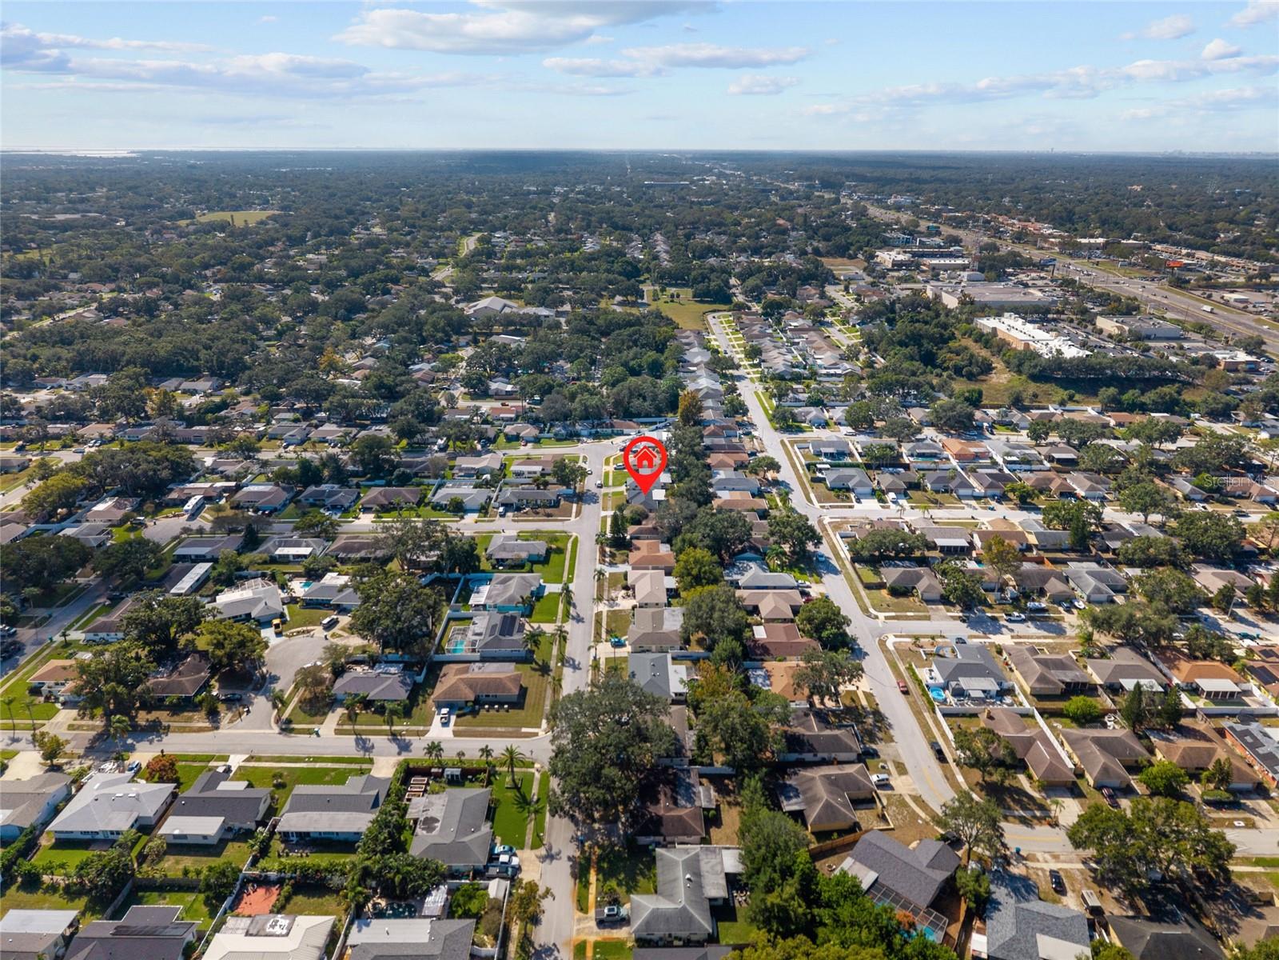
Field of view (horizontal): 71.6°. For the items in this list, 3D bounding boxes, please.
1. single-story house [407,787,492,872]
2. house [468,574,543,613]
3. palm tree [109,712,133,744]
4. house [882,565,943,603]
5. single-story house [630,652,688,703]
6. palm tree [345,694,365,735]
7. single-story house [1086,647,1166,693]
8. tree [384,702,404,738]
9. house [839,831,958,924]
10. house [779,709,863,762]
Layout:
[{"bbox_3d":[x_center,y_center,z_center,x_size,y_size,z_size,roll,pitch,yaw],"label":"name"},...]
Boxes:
[{"bbox_3d":[-34.804,64.790,165.549,15.000,4.000,19.600,-1,21,-2],"label":"single-story house"},{"bbox_3d":[-37.951,31.623,253.666,17.800,4.000,18.500,0,21,0],"label":"house"},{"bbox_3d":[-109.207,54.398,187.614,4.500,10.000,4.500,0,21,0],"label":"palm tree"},{"bbox_3d":[80.242,29.948,261.503,15.400,4.600,16.400,0,21,0],"label":"house"},{"bbox_3d":[4.307,47.494,214.311,14.000,4.600,19.200,0,21,0],"label":"single-story house"},{"bbox_3d":[-62.820,51.591,194.541,4.200,8.200,4.200,0,21,0],"label":"palm tree"},{"bbox_3d":[118.109,46.523,217.495,14.700,4.600,18.500,0,21,0],"label":"single-story house"},{"bbox_3d":[-54.359,52.269,194.052,4.000,7.300,4.000,0,21,0],"label":"tree"},{"bbox_3d":[46.504,68.829,157.910,15.100,4.400,17.200,19,28,41],"label":"house"},{"bbox_3d":[37.792,55.107,194.180,17.200,4.600,15.600,0,21,0],"label":"house"}]

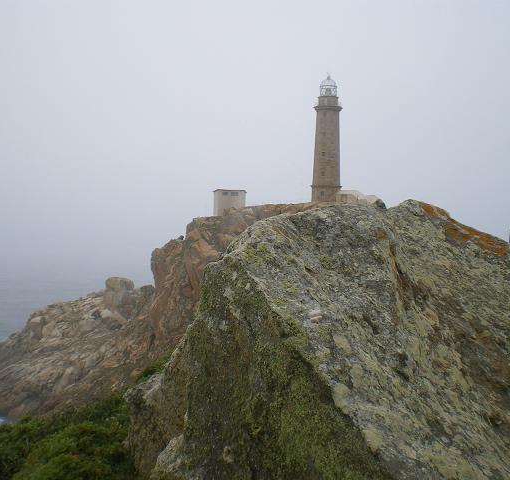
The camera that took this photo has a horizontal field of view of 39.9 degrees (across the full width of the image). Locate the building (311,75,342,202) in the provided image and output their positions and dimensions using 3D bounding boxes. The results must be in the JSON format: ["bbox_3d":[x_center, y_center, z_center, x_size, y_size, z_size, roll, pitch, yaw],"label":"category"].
[{"bbox_3d":[14.860,-20.840,145.000,6.200,26.500,6.200,1,-1,5],"label":"building"}]

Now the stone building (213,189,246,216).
[{"bbox_3d":[-5.190,-7.530,143.000,6.400,5.700,5.800,1,-1,-2],"label":"stone building"}]

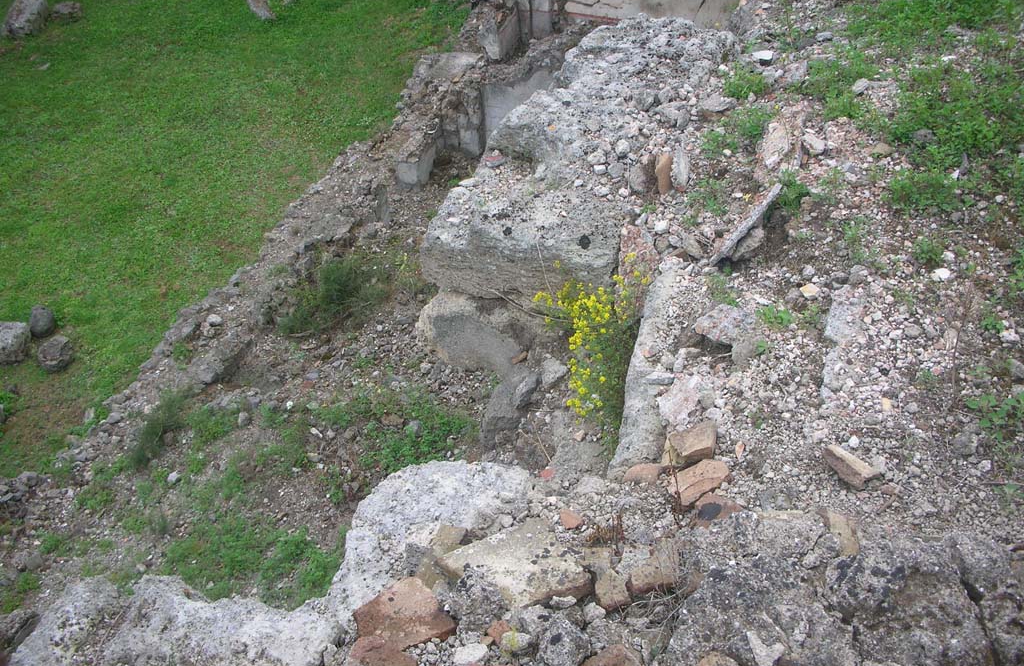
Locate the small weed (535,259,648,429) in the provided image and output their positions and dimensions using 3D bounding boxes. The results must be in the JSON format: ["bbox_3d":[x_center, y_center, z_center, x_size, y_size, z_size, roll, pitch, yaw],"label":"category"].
[{"bbox_3d":[0.250,0.037,3.305,0.330,0.430,0.300,2,37,4],"label":"small weed"}]

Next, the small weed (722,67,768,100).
[{"bbox_3d":[1.163,-1.244,5.161,0.222,0.130,0.213,5,32,10],"label":"small weed"}]

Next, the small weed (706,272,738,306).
[{"bbox_3d":[0.669,-0.135,3.290,0.088,0.065,0.080,7,38,11],"label":"small weed"}]

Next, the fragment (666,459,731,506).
[{"bbox_3d":[0.484,0.387,2.688,0.140,0.050,0.070,-19,41,-22],"label":"fragment"}]

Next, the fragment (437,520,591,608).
[{"bbox_3d":[0.003,0.557,2.518,0.310,0.065,0.160,-13,39,-14],"label":"fragment"}]

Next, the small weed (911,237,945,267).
[{"bbox_3d":[1.386,-0.271,3.445,0.078,0.065,0.070,15,40,20],"label":"small weed"}]

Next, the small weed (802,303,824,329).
[{"bbox_3d":[1.048,-0.058,3.600,0.075,0.060,0.075,-1,36,0],"label":"small weed"}]

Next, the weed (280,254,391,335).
[{"bbox_3d":[-1.092,-0.245,6.500,0.680,0.320,0.450,-1,36,0],"label":"weed"}]

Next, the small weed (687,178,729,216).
[{"bbox_3d":[0.767,-0.529,4.064,0.161,0.110,0.207,4,32,9],"label":"small weed"}]

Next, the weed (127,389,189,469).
[{"bbox_3d":[-1.960,0.533,5.750,0.290,0.260,0.360,-1,36,0],"label":"weed"}]

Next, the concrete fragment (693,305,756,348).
[{"bbox_3d":[0.671,-0.021,3.277,0.189,0.090,0.155,-1,31,0],"label":"concrete fragment"}]

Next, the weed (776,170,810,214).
[{"bbox_3d":[1.098,-0.545,4.041,0.124,0.150,0.176,6,32,12],"label":"weed"}]

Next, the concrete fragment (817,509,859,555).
[{"bbox_3d":[0.825,0.505,2.630,0.065,0.050,0.135,-16,39,-20],"label":"concrete fragment"}]

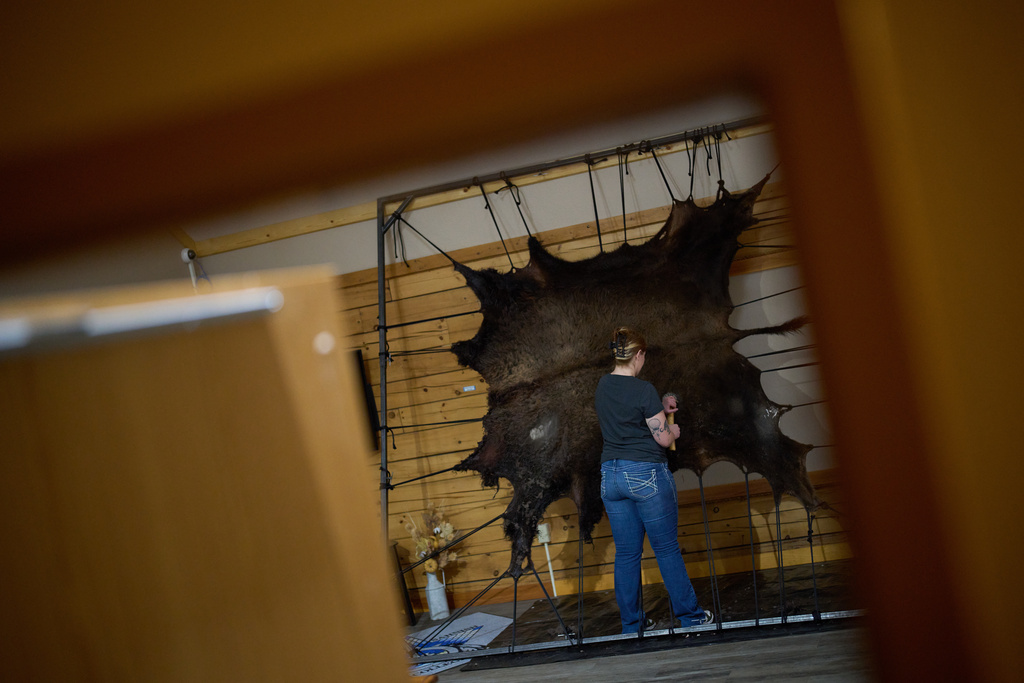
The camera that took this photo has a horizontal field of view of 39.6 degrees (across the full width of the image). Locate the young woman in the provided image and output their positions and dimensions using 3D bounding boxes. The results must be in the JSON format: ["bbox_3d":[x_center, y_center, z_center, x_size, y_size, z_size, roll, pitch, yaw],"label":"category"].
[{"bbox_3d":[0.754,0.751,7.845,0.480,1.660,0.500,-10,2,45],"label":"young woman"}]

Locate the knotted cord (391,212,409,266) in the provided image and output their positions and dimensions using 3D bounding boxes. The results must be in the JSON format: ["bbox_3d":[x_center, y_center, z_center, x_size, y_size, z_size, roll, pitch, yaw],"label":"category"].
[{"bbox_3d":[-0.729,-0.675,9.299,0.085,0.343,0.060,-11,1,18],"label":"knotted cord"}]

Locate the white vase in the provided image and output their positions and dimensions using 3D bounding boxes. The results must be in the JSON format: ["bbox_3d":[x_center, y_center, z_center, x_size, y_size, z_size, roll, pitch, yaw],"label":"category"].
[{"bbox_3d":[-0.494,1.655,9.324,0.135,0.302,0.122,-11,1,-3],"label":"white vase"}]

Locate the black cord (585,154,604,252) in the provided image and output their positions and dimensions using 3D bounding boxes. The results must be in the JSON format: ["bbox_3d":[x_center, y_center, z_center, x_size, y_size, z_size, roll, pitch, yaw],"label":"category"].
[{"bbox_3d":[0.517,-0.858,8.791,0.055,0.688,0.050,-14,-24,18],"label":"black cord"}]

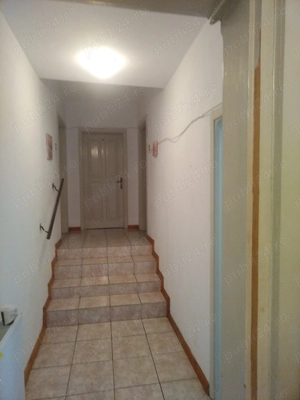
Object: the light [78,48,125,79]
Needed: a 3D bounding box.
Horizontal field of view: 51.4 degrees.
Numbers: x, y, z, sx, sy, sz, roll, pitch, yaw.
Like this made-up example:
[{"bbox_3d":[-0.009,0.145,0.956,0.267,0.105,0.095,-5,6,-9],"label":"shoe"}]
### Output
[{"bbox_3d":[-0.468,-1.296,3.022,0.422,0.118,0.422,-1,3,-9],"label":"light"}]

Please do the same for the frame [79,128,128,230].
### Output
[{"bbox_3d":[-0.950,-0.429,6.447,0.966,2.080,0.137,-1,3,-9],"label":"frame"}]

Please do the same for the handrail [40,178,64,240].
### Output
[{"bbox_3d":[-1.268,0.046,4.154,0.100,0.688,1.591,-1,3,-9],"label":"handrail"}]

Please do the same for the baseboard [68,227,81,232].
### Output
[{"bbox_3d":[-1.525,0.592,6.313,0.232,0.074,0.018,-1,3,-9],"label":"baseboard"}]

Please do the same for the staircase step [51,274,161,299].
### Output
[{"bbox_3d":[-0.580,1.160,4.223,1.425,0.142,0.325,-1,3,-9],"label":"staircase step"}]

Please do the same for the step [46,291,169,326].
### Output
[{"bbox_3d":[-0.523,1.346,3.889,1.425,0.191,0.373,-1,3,-9],"label":"step"}]

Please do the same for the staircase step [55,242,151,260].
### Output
[{"bbox_3d":[-0.696,0.780,4.902,1.425,0.157,0.351,-1,3,-9],"label":"staircase step"}]

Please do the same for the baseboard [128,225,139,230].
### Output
[{"bbox_3d":[-0.345,0.564,6.499,0.223,0.074,0.018,-1,3,-9],"label":"baseboard"}]

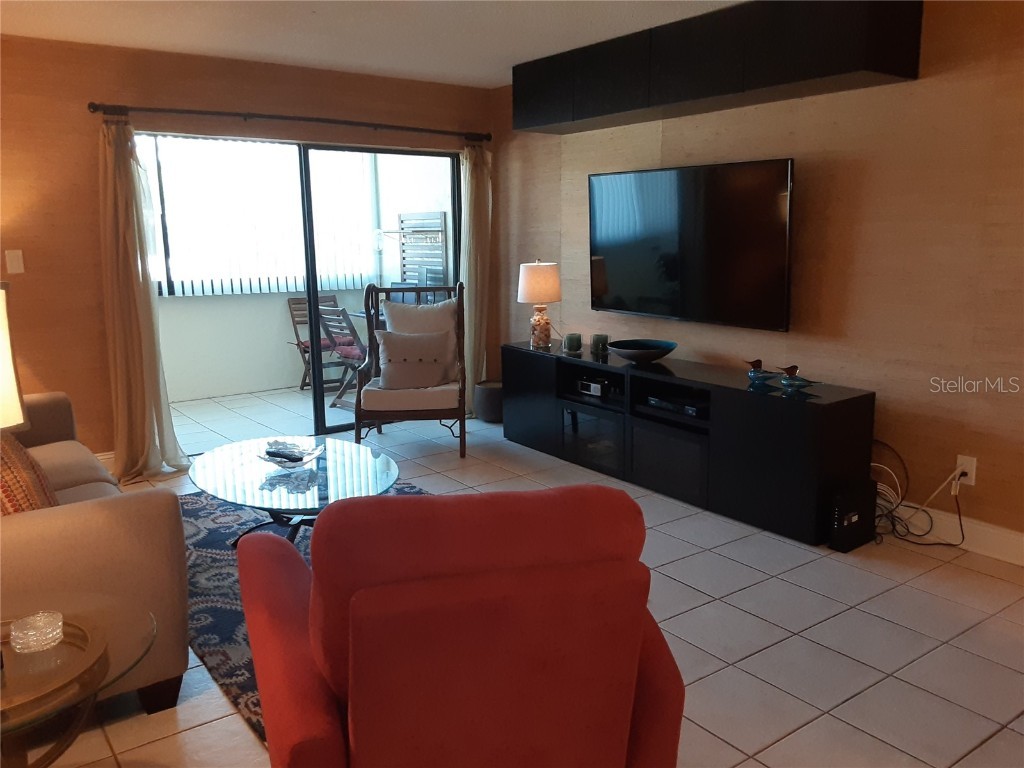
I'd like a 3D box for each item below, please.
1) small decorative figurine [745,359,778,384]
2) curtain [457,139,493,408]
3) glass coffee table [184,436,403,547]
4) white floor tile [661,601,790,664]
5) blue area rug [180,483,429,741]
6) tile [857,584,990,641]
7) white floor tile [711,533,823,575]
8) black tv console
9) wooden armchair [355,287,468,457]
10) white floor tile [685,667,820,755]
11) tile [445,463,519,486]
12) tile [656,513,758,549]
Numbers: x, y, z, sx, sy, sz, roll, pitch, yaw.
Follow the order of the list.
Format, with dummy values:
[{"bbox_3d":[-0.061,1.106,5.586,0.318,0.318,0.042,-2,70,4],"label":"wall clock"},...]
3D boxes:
[{"bbox_3d":[1.258,-0.061,3.962,0.200,0.120,0.085,0,10,0],"label":"small decorative figurine"},{"bbox_3d":[-0.264,-0.732,5.969,0.280,1.970,0.140,-7,12,-35],"label":"curtain"},{"bbox_3d":[-0.888,0.539,3.275,0.775,0.425,1.130,-7,12,-31],"label":"glass coffee table"},{"bbox_3d":[0.730,0.847,2.759,0.332,0.012,0.332,-7,12,-35],"label":"white floor tile"},{"bbox_3d":[-0.776,0.737,3.493,1.480,0.010,2.420,-8,13,-35],"label":"blue area rug"},{"bbox_3d":[1.476,0.822,2.879,0.332,0.012,0.332,-7,12,-35],"label":"tile"},{"bbox_3d":[1.107,0.746,3.490,0.337,0.010,0.337,-8,13,-35],"label":"white floor tile"},{"bbox_3d":[0.812,0.212,4.589,0.415,0.645,2.400,-8,13,-35],"label":"black tv console"},{"bbox_3d":[-0.634,-0.122,5.262,0.700,1.060,0.780,0,10,0],"label":"wooden armchair"},{"bbox_3d":[0.680,0.955,2.355,0.337,0.010,0.337,-8,13,-35],"label":"white floor tile"},{"bbox_3d":[-0.184,0.533,4.654,0.337,0.010,0.337,-8,13,-35],"label":"tile"},{"bbox_3d":[0.882,0.680,3.688,0.332,0.012,0.332,-7,12,-35],"label":"tile"}]

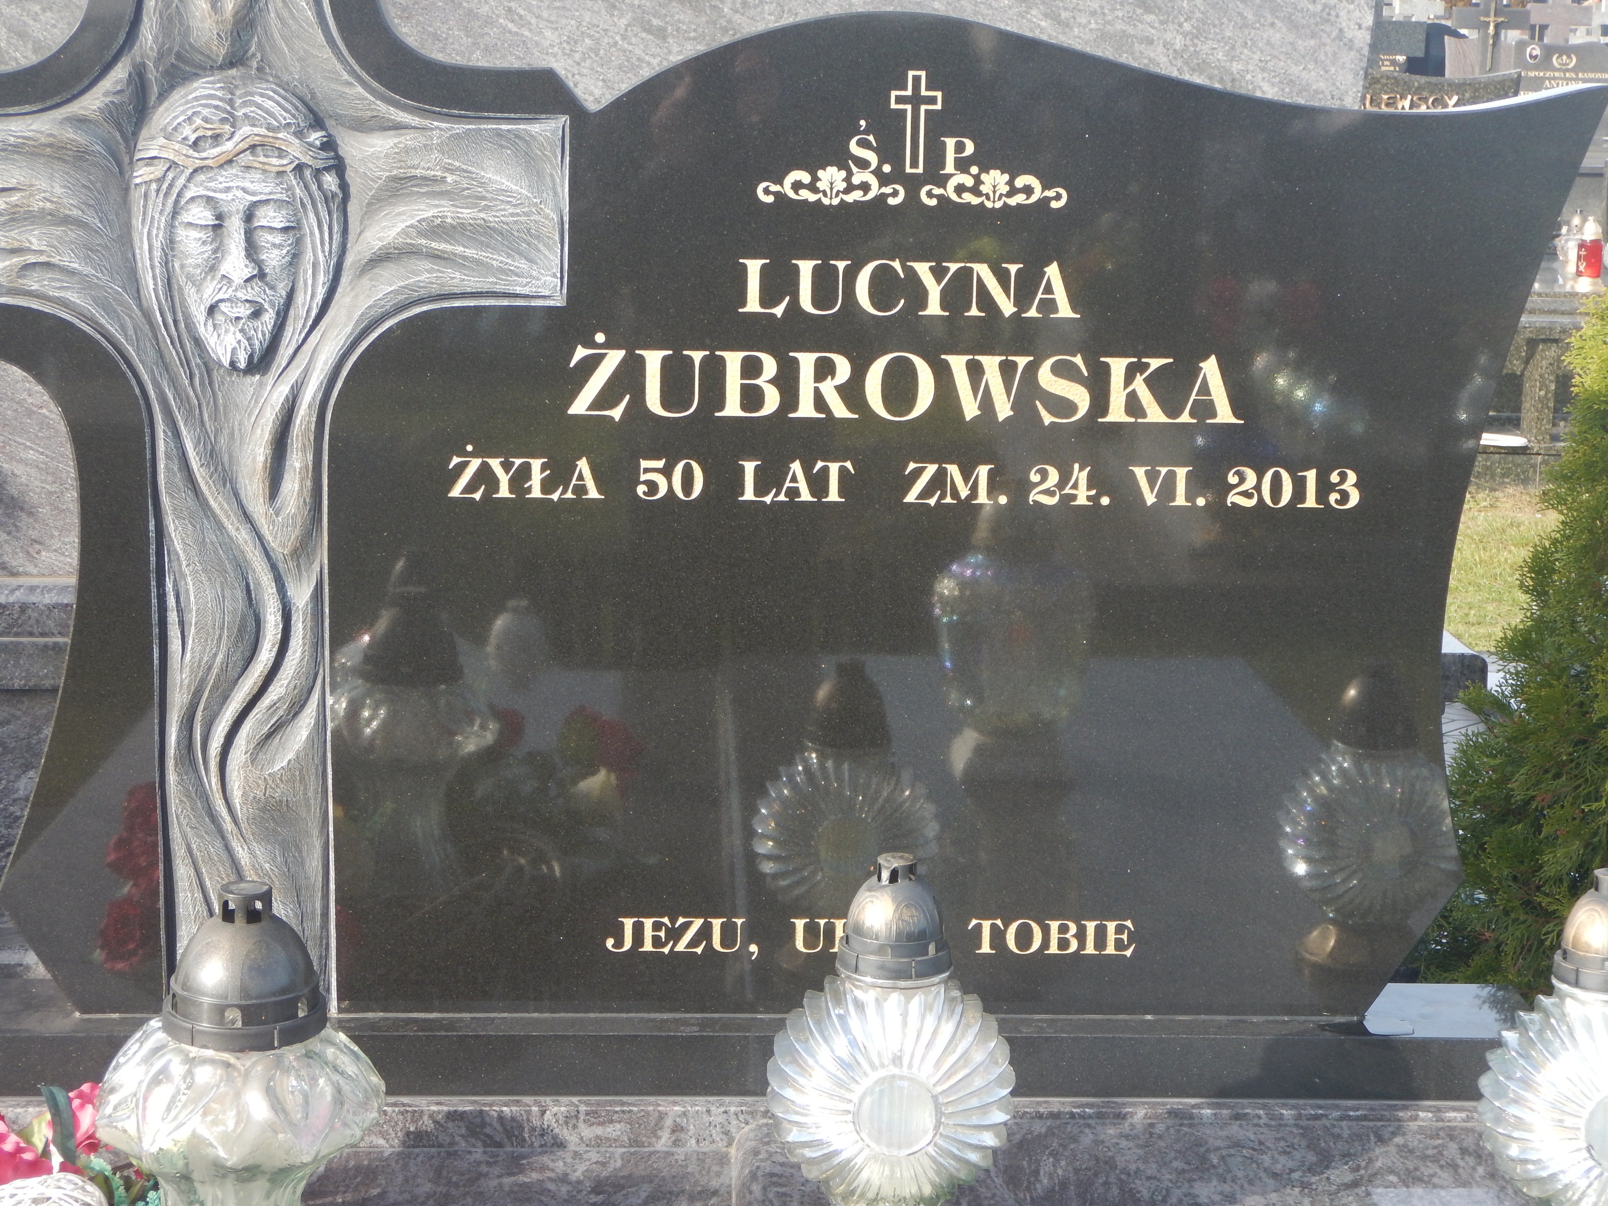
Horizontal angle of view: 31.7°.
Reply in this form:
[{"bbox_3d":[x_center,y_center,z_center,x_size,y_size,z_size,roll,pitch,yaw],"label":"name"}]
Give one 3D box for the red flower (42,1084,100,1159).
[{"bbox_3d":[-0.508,0.362,1.980,0.052,0.050,0.052,1,11,-2],"label":"red flower"}]

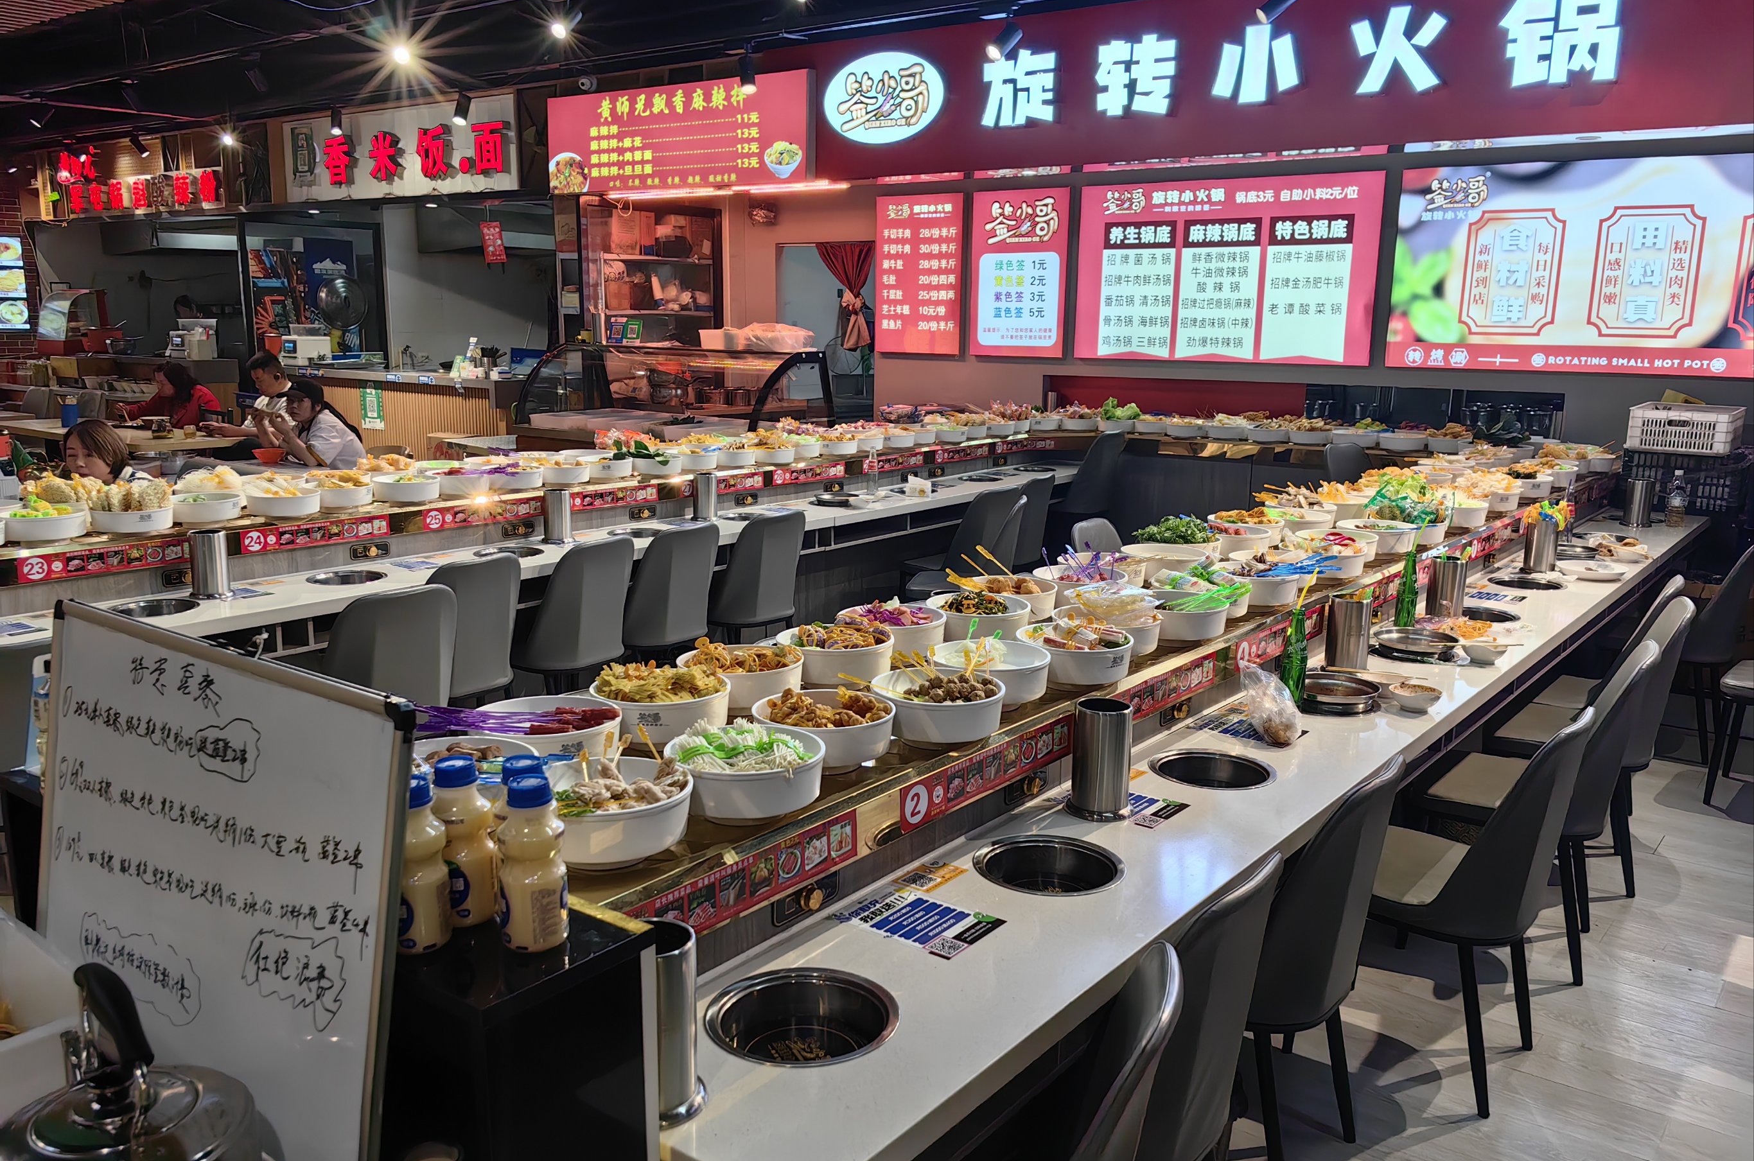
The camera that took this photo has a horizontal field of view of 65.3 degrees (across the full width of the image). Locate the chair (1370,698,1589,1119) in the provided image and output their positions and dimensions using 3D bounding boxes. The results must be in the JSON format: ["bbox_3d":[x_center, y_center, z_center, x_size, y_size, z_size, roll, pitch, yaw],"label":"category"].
[{"bbox_3d":[1.243,0.668,3.016,0.480,0.830,0.450,10,14,37],"label":"chair"}]

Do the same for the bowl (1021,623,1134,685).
[{"bbox_3d":[0.381,0.143,2.640,0.227,0.070,0.227,1,11,0],"label":"bowl"}]

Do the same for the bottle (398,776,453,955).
[{"bbox_3d":[-0.471,0.287,1.399,0.069,0.171,0.069,9,14,37],"label":"bottle"}]

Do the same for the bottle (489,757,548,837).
[{"bbox_3d":[-0.369,0.274,1.442,0.069,0.173,0.069,-2,11,-15],"label":"bottle"}]

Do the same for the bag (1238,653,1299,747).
[{"bbox_3d":[0.824,0.241,2.876,0.140,0.155,0.110,9,14,37],"label":"bag"}]

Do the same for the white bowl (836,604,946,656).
[{"bbox_3d":[0.028,0.116,2.815,0.226,0.086,0.226,1,11,0],"label":"white bowl"}]

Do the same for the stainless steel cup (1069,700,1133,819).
[{"bbox_3d":[0.392,0.311,2.391,0.116,0.189,0.116,1,11,0],"label":"stainless steel cup"}]

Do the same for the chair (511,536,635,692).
[{"bbox_3d":[-1.218,0.263,4.979,0.550,0.825,0.470,9,14,37],"label":"chair"}]

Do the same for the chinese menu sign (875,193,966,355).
[{"bbox_3d":[0.317,-2.200,9.883,0.752,1.115,0.060,9,14,37],"label":"chinese menu sign"}]

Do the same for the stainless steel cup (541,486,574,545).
[{"bbox_3d":[-1.210,-0.247,5.205,0.114,0.187,0.114,1,11,0],"label":"stainless steel cup"}]

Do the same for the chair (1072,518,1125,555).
[{"bbox_3d":[1.018,0.212,5.177,0.510,0.830,0.450,10,14,37],"label":"chair"}]

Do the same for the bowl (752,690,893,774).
[{"bbox_3d":[-0.083,0.233,2.152,0.227,0.070,0.227,1,11,0],"label":"bowl"}]

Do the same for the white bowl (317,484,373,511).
[{"bbox_3d":[-1.825,-0.282,4.660,0.226,0.086,0.226,1,11,0],"label":"white bowl"}]

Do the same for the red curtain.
[{"bbox_3d":[-0.247,-2.158,10.393,0.560,0.780,0.140,9,14,37],"label":"red curtain"}]

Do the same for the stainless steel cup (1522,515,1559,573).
[{"bbox_3d":[2.341,-0.130,4.826,0.123,0.202,0.123,10,14,37],"label":"stainless steel cup"}]

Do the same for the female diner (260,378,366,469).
[{"bbox_3d":[-3.058,-0.488,7.466,0.770,1.190,0.500,-9,15,-41],"label":"female diner"}]

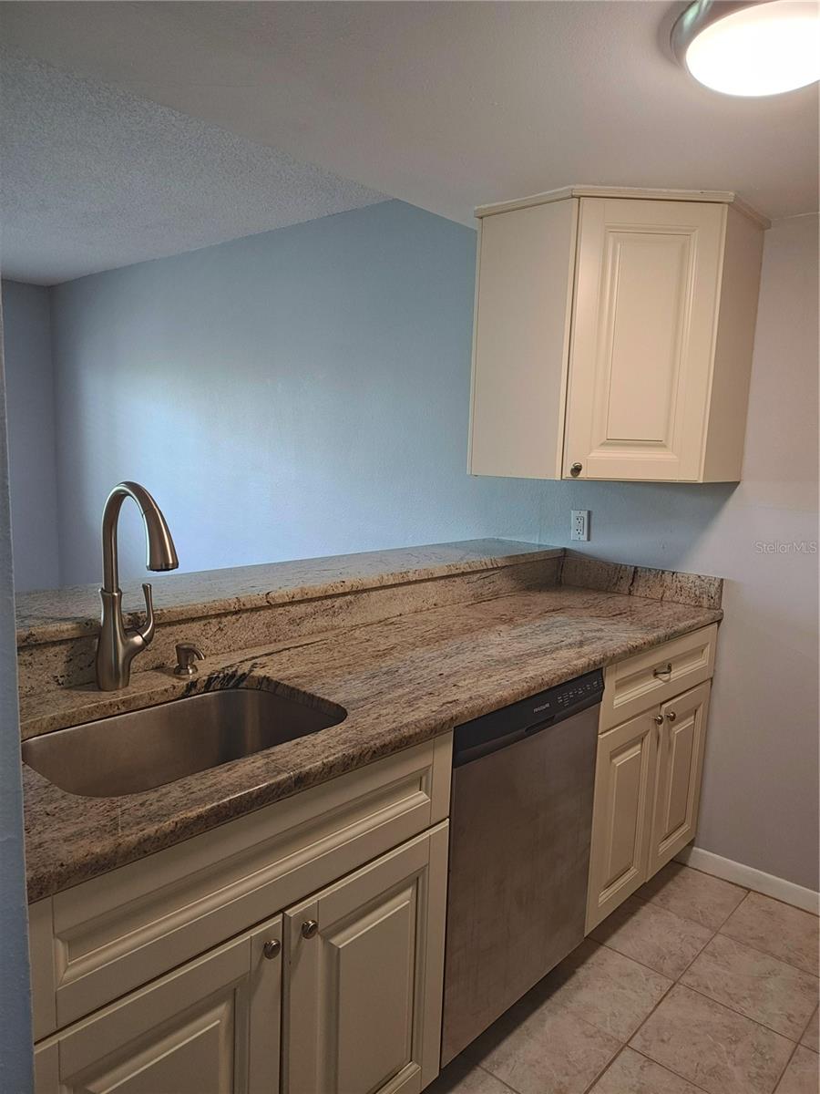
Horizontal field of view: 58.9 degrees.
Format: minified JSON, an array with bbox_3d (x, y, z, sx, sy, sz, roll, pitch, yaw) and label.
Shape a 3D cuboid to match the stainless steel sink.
[{"bbox_3d":[-0.406,0.432,1.327,0.395,0.205,0.575,9,10,42],"label":"stainless steel sink"}]

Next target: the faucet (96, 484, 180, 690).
[{"bbox_3d":[-0.510,0.084,1.427,0.275,0.420,0.122,9,10,42],"label":"faucet"}]

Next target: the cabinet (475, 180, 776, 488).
[{"bbox_3d":[0.635,-0.634,2.400,0.860,0.800,0.650,2,8,-2],"label":"cabinet"}]

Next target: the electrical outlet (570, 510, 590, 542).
[{"bbox_3d":[0.646,-0.080,2.759,0.071,0.116,0.010,9,10,42],"label":"electrical outlet"}]

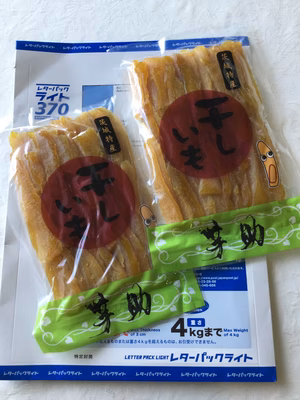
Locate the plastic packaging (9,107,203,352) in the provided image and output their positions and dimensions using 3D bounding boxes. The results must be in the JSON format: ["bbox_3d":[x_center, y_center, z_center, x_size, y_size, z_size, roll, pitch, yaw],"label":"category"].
[{"bbox_3d":[-0.051,0.017,0.332,0.151,0.028,0.207,-16,78,-2],"label":"plastic packaging"}]

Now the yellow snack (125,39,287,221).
[{"bbox_3d":[0.053,-0.069,0.348,0.116,0.027,0.172,-11,77,-1],"label":"yellow snack"}]

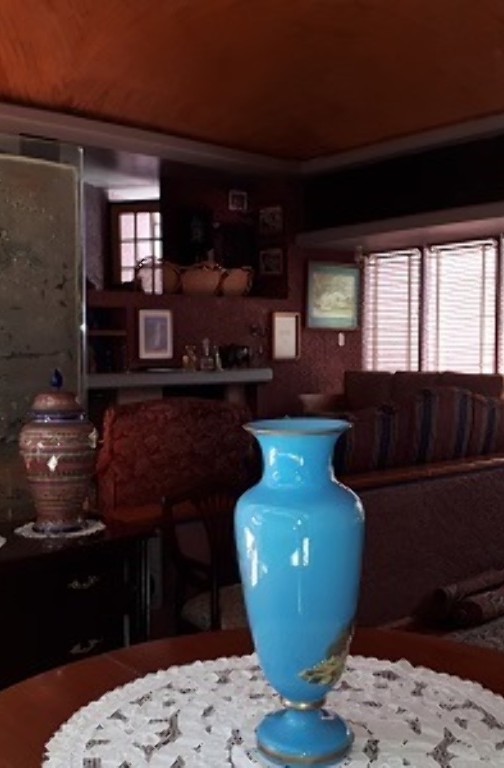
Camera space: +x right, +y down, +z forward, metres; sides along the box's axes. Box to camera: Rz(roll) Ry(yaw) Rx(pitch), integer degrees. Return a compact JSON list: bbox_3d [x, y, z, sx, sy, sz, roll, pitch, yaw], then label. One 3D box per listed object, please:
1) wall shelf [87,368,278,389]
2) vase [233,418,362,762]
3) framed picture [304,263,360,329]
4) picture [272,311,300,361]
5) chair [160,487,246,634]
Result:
[{"bbox_3d":[-0.573,-0.048,6.019,1.700,0.107,0.280,-3,4,-40],"label":"wall shelf"},{"bbox_3d":[0.076,0.308,1.211,0.194,0.490,0.194,0,3,0],"label":"vase"},{"bbox_3d":[0.743,-0.798,7.254,0.703,0.605,0.030,-3,4,-40],"label":"framed picture"},{"bbox_3d":[0.302,-0.412,6.900,0.323,0.418,0.025,-3,4,-40],"label":"picture"},{"bbox_3d":[0.043,0.787,2.794,0.550,0.890,0.520,-3,4,-40],"label":"chair"}]

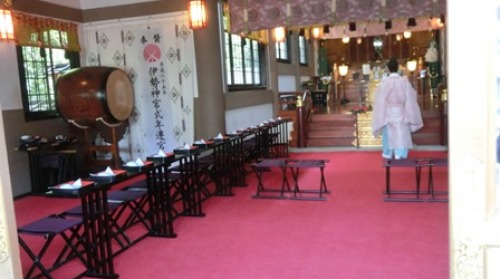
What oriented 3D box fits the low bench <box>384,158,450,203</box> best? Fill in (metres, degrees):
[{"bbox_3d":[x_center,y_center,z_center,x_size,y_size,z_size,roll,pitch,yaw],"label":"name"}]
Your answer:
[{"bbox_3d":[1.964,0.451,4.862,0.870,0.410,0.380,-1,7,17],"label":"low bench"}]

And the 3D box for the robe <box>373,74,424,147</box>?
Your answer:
[{"bbox_3d":[2.497,-0.491,7.407,0.790,1.250,0.480,-1,7,17],"label":"robe"}]

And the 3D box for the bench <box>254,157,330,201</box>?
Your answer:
[{"bbox_3d":[0.504,0.486,5.335,0.890,0.410,0.370,-1,7,22],"label":"bench"}]

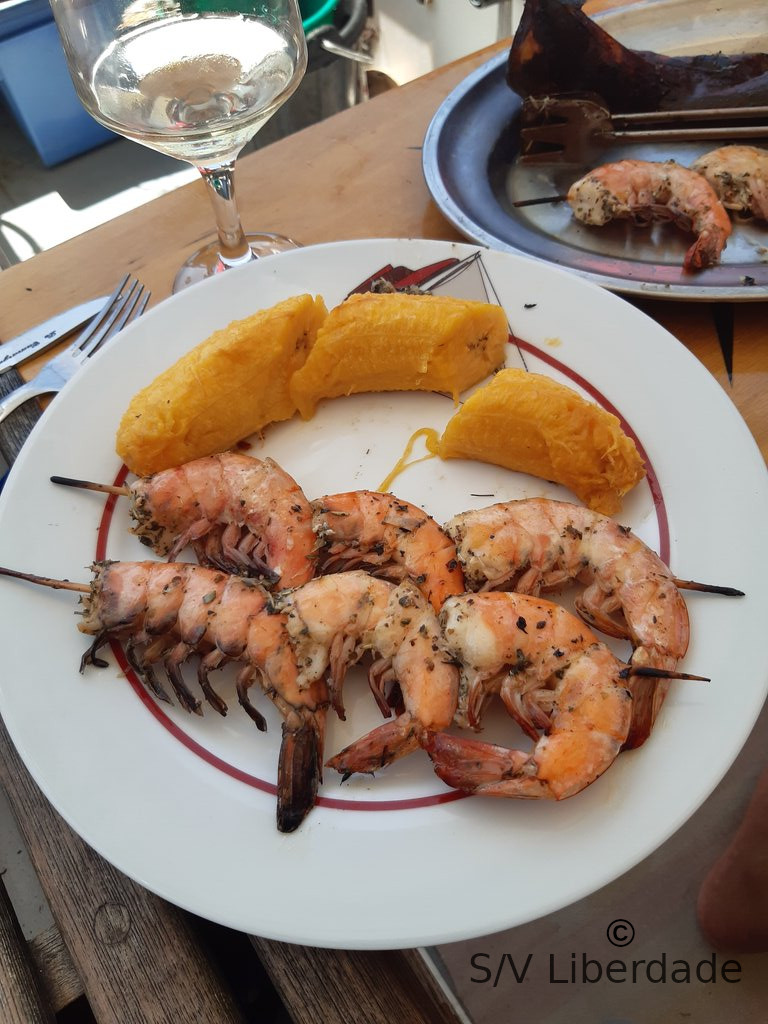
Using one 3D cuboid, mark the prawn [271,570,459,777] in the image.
[{"bbox_3d":[-0.004,0.044,0.229,0.048,0.024,0.060,-10,58,-3],"label":"prawn"}]

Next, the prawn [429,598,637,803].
[{"bbox_3d":[0.042,0.051,0.221,0.057,0.025,0.058,5,59,7],"label":"prawn"}]

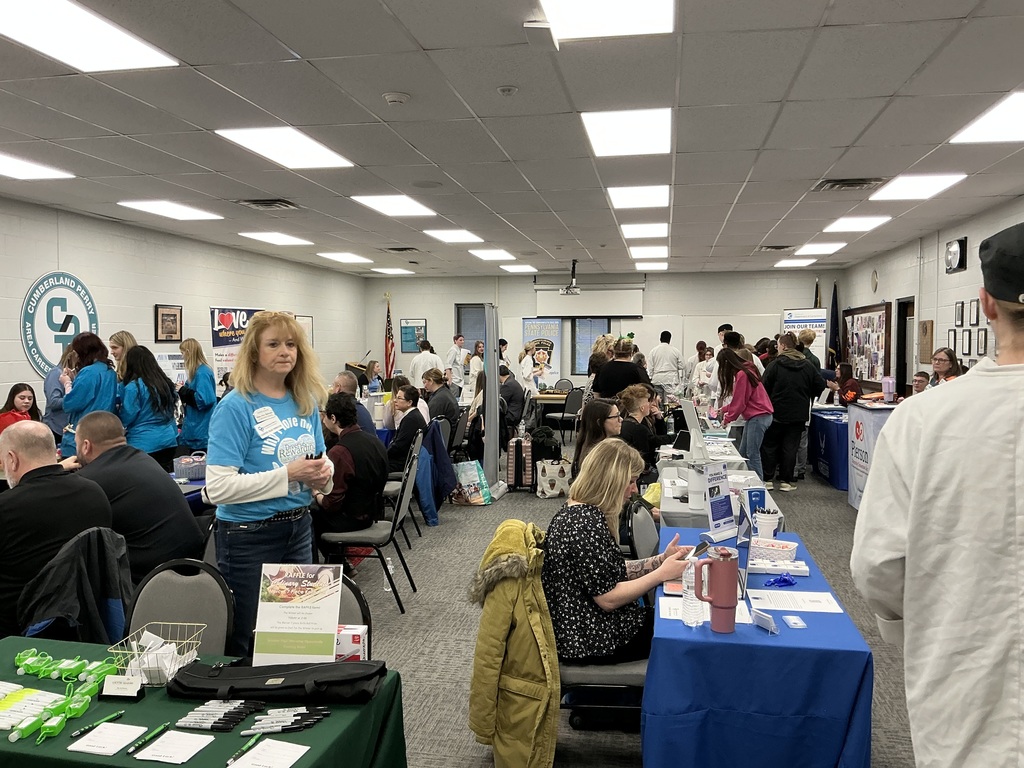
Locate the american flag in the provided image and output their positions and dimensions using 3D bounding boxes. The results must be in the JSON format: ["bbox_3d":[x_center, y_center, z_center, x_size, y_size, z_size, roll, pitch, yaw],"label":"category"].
[{"bbox_3d":[-2.420,-0.886,16.500,0.210,1.580,0.200,1,3,11],"label":"american flag"}]

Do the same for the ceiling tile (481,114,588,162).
[{"bbox_3d":[0.192,-1.707,5.745,0.610,0.020,1.210,1,3,11],"label":"ceiling tile"}]

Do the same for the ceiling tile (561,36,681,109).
[{"bbox_3d":[0.579,-1.648,4.456,0.610,0.020,1.210,1,3,11],"label":"ceiling tile"}]

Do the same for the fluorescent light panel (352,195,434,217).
[{"bbox_3d":[-1.187,-1.846,8.436,0.570,0.050,1.160,1,3,11],"label":"fluorescent light panel"}]

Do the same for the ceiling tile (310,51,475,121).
[{"bbox_3d":[-0.631,-1.664,4.693,0.610,0.025,1.200,1,3,11],"label":"ceiling tile"}]

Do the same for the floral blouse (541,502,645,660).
[{"bbox_3d":[0.300,0.714,3.120,0.400,0.540,0.460,0,3,-2],"label":"floral blouse"}]

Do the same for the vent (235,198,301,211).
[{"bbox_3d":[-2.455,-1.840,8.369,0.580,0.040,0.580,1,3,11],"label":"vent"}]

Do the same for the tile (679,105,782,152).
[{"bbox_3d":[1.405,-1.695,5.519,0.610,0.020,1.210,1,3,11],"label":"tile"}]

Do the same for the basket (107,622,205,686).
[{"bbox_3d":[-0.915,0.717,2.162,0.170,0.105,0.205,0,3,3],"label":"basket"}]

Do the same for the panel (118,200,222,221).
[{"bbox_3d":[-3.613,-1.870,8.889,0.570,0.050,1.160,1,3,11],"label":"panel"}]

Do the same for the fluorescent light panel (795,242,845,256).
[{"bbox_3d":[4.546,-2.008,12.254,0.600,0.060,1.200,1,3,11],"label":"fluorescent light panel"}]

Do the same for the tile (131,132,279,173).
[{"bbox_3d":[-2.201,-1.710,6.128,0.605,0.025,1.210,1,3,11],"label":"tile"}]

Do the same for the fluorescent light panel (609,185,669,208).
[{"bbox_3d":[1.239,-1.823,7.984,0.570,0.050,1.160,1,3,11],"label":"fluorescent light panel"}]

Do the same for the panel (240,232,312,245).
[{"bbox_3d":[-3.131,-1.952,11.123,0.600,0.070,1.200,1,3,11],"label":"panel"}]

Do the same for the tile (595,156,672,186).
[{"bbox_3d":[1.012,-1.736,6.736,0.605,0.025,1.210,1,3,11],"label":"tile"}]

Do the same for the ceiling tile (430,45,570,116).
[{"bbox_3d":[-0.028,-1.621,4.497,0.610,0.030,1.220,1,3,11],"label":"ceiling tile"}]

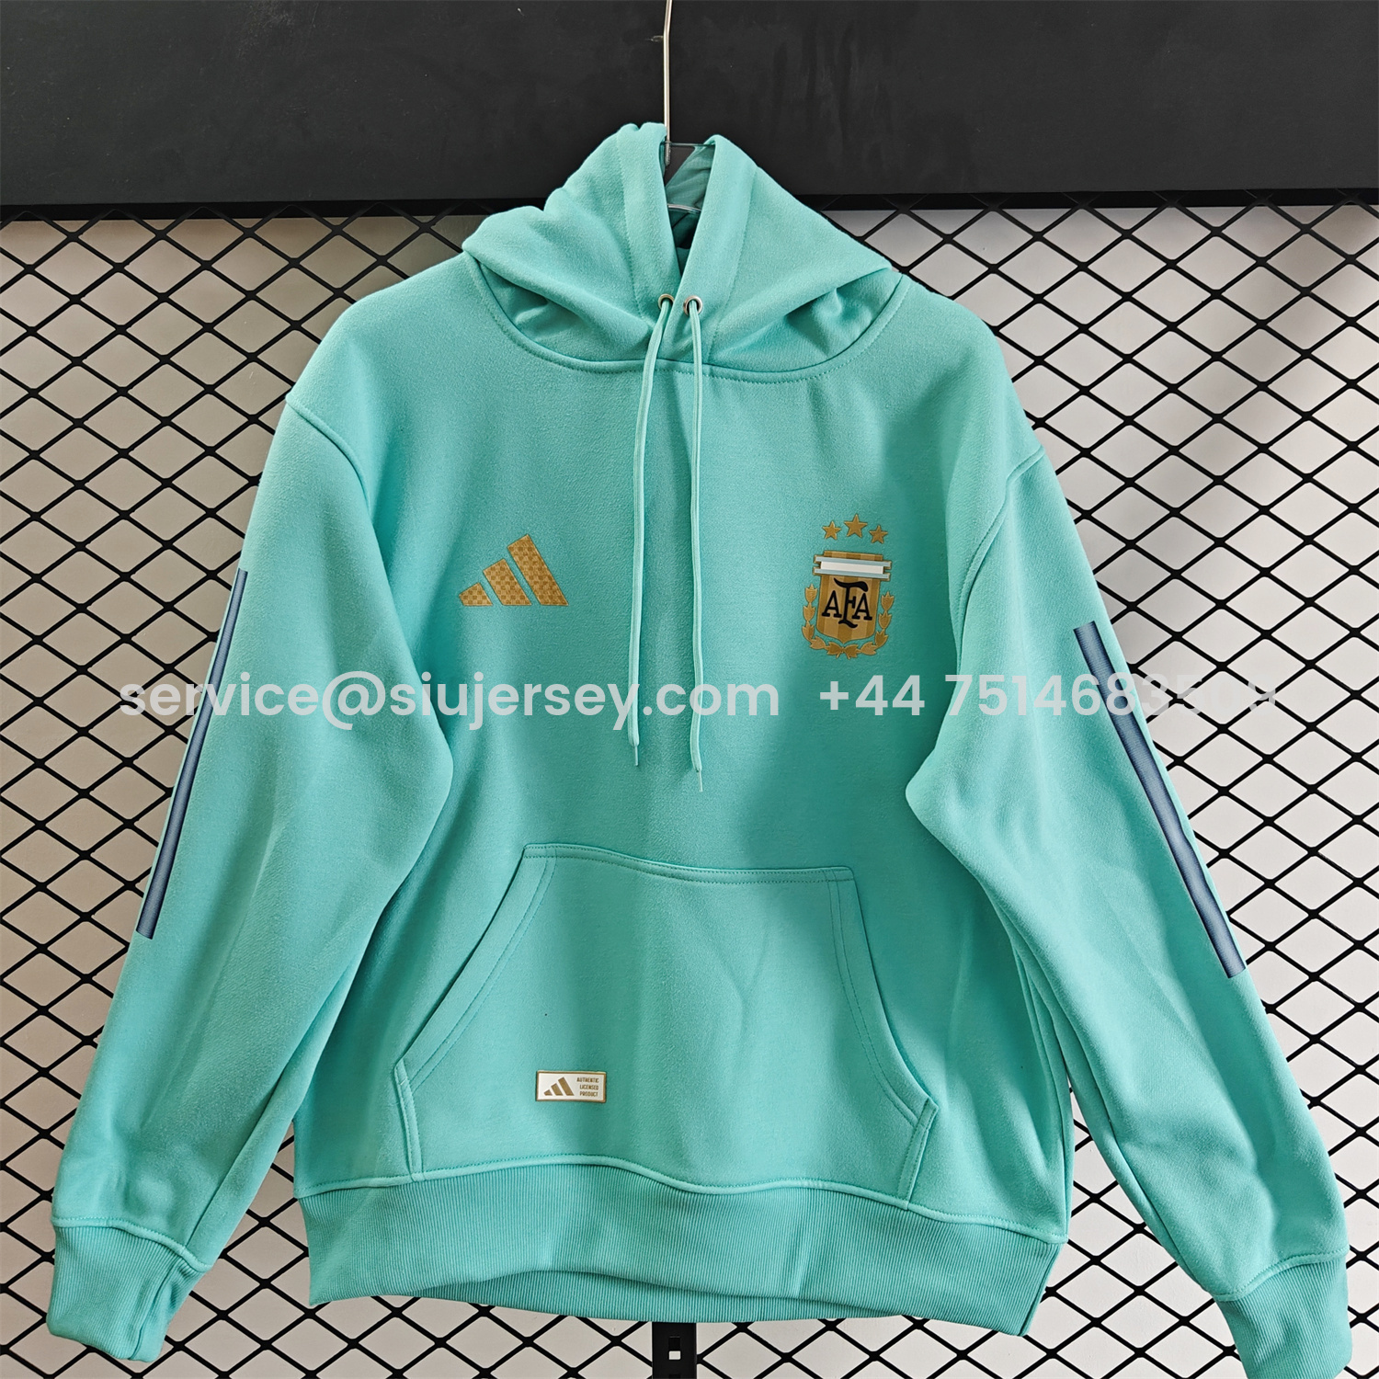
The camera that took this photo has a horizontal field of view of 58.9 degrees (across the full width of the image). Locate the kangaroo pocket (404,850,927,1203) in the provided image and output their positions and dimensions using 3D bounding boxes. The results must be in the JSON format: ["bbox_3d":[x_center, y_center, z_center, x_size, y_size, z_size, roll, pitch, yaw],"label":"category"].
[{"bbox_3d":[-0.015,0.216,0.795,0.350,0.228,0.040,2,0,0],"label":"kangaroo pocket"}]

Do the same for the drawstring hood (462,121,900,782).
[{"bbox_3d":[-0.006,-0.165,0.880,0.310,0.450,0.150,2,0,0],"label":"drawstring hood"}]

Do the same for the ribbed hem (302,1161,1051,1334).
[{"bbox_3d":[-0.004,0.371,0.815,0.505,0.118,0.090,2,0,0],"label":"ribbed hem"}]

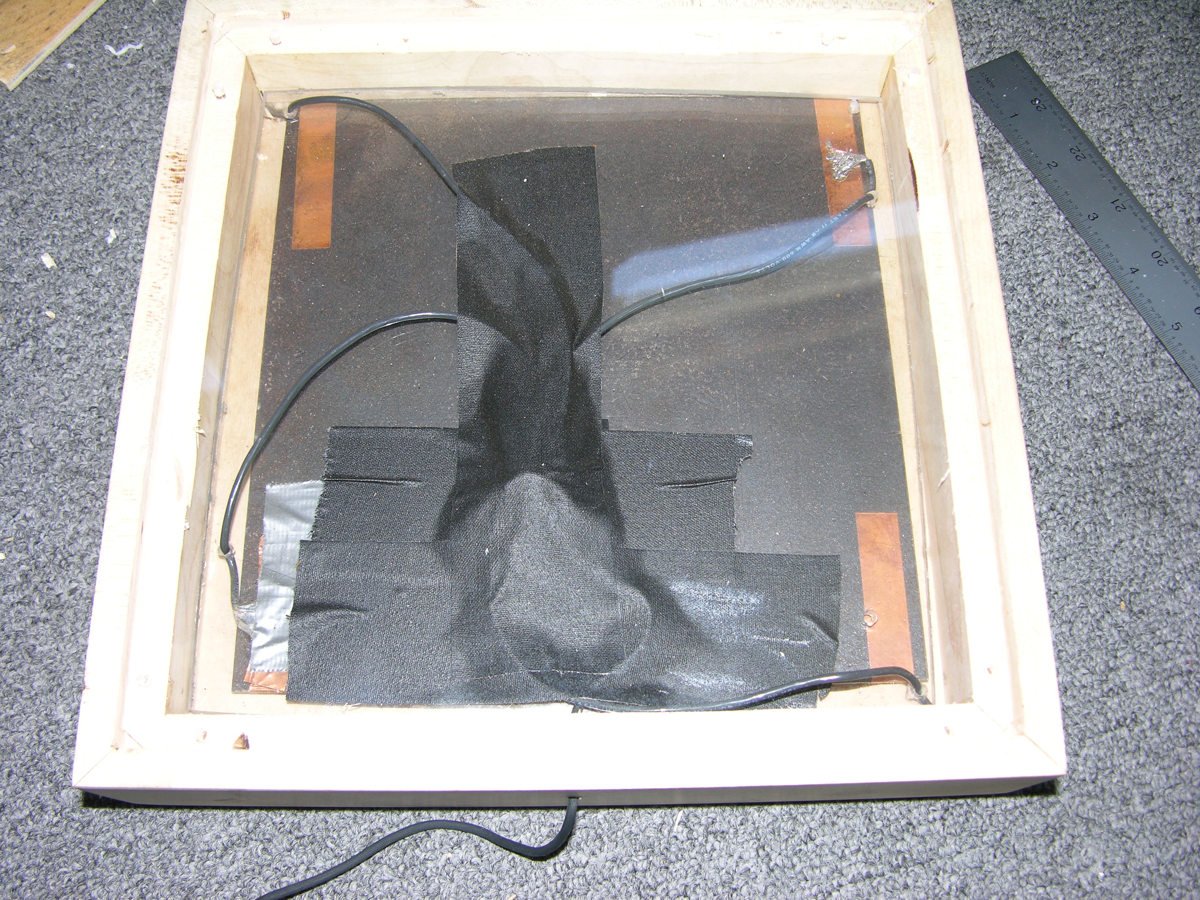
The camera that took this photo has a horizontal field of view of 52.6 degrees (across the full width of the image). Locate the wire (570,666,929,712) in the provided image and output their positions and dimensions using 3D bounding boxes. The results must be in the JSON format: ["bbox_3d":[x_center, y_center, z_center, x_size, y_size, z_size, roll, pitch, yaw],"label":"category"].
[{"bbox_3d":[0.044,0.070,0.357,0.104,0.010,0.014,0,68,-1],"label":"wire"}]

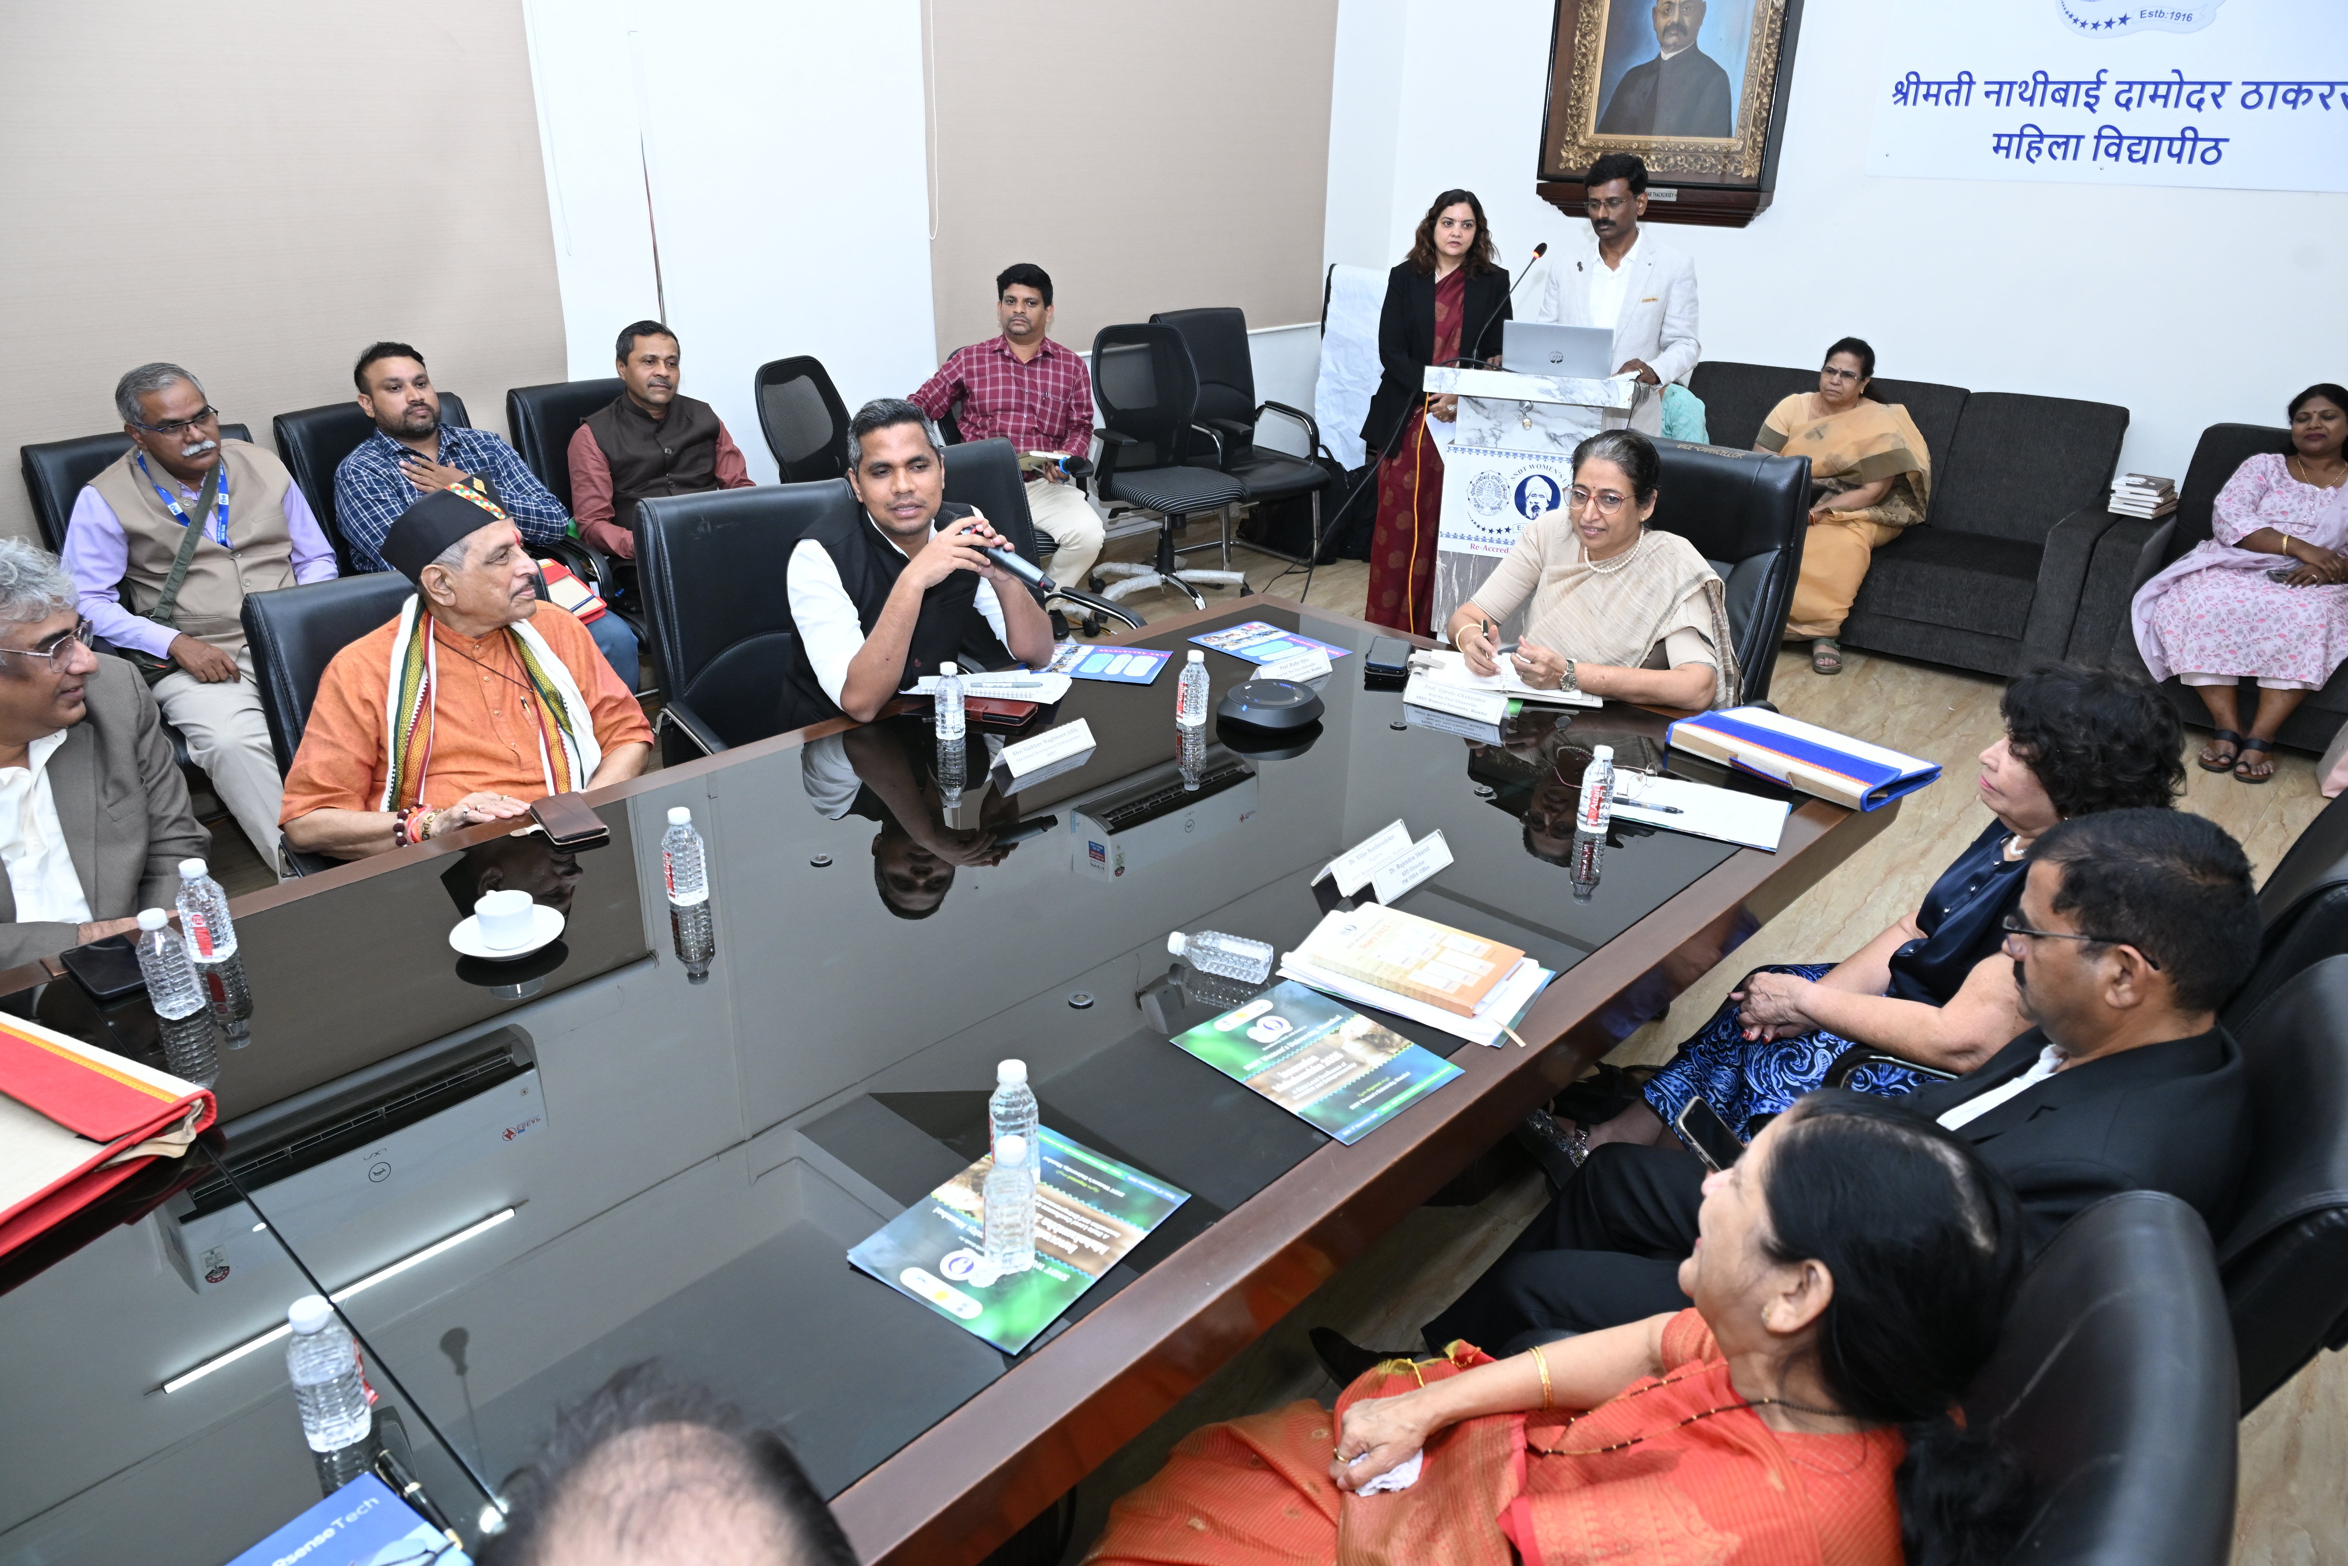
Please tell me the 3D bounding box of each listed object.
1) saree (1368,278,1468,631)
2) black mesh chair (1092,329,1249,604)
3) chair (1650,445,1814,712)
[{"bbox_3d":[0.880,-1.071,5.412,0.440,1.360,0.360,7,23,14],"label":"saree"},{"bbox_3d":[-0.001,-1.267,6.313,0.620,1.040,0.620,-13,27,-32],"label":"black mesh chair"},{"bbox_3d":[1.052,-0.210,3.726,0.640,1.140,0.680,21,30,39],"label":"chair"}]

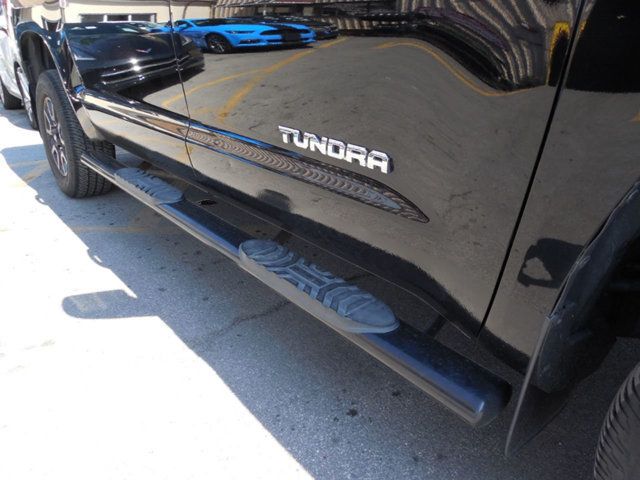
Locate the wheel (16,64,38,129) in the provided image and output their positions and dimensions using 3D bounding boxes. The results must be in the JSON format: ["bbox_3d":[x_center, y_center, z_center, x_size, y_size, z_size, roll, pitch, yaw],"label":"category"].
[{"bbox_3d":[-3.355,-1.676,5.525,0.220,0.680,0.680,-17,29,-37],"label":"wheel"}]

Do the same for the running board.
[{"bbox_3d":[-0.482,-0.093,1.662,0.115,0.070,2.400,-17,29,-37],"label":"running board"}]

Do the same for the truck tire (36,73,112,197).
[{"bbox_3d":[-1.631,-0.695,3.089,0.280,0.810,0.810,-17,29,-37],"label":"truck tire"}]

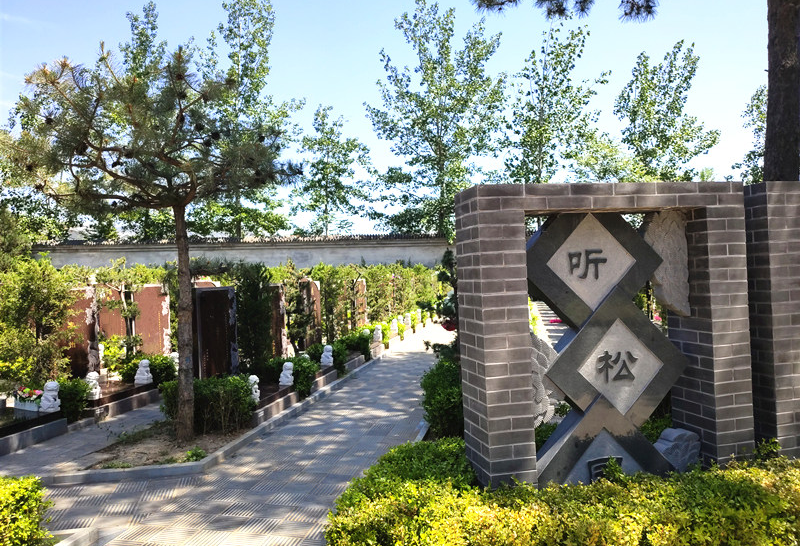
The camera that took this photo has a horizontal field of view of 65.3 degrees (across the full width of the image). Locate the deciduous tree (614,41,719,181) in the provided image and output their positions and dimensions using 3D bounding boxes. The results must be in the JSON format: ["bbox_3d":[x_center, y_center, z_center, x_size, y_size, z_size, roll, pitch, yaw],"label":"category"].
[{"bbox_3d":[11.829,-4.553,27.499,4.500,11.270,4.500,-3,0,12],"label":"deciduous tree"}]

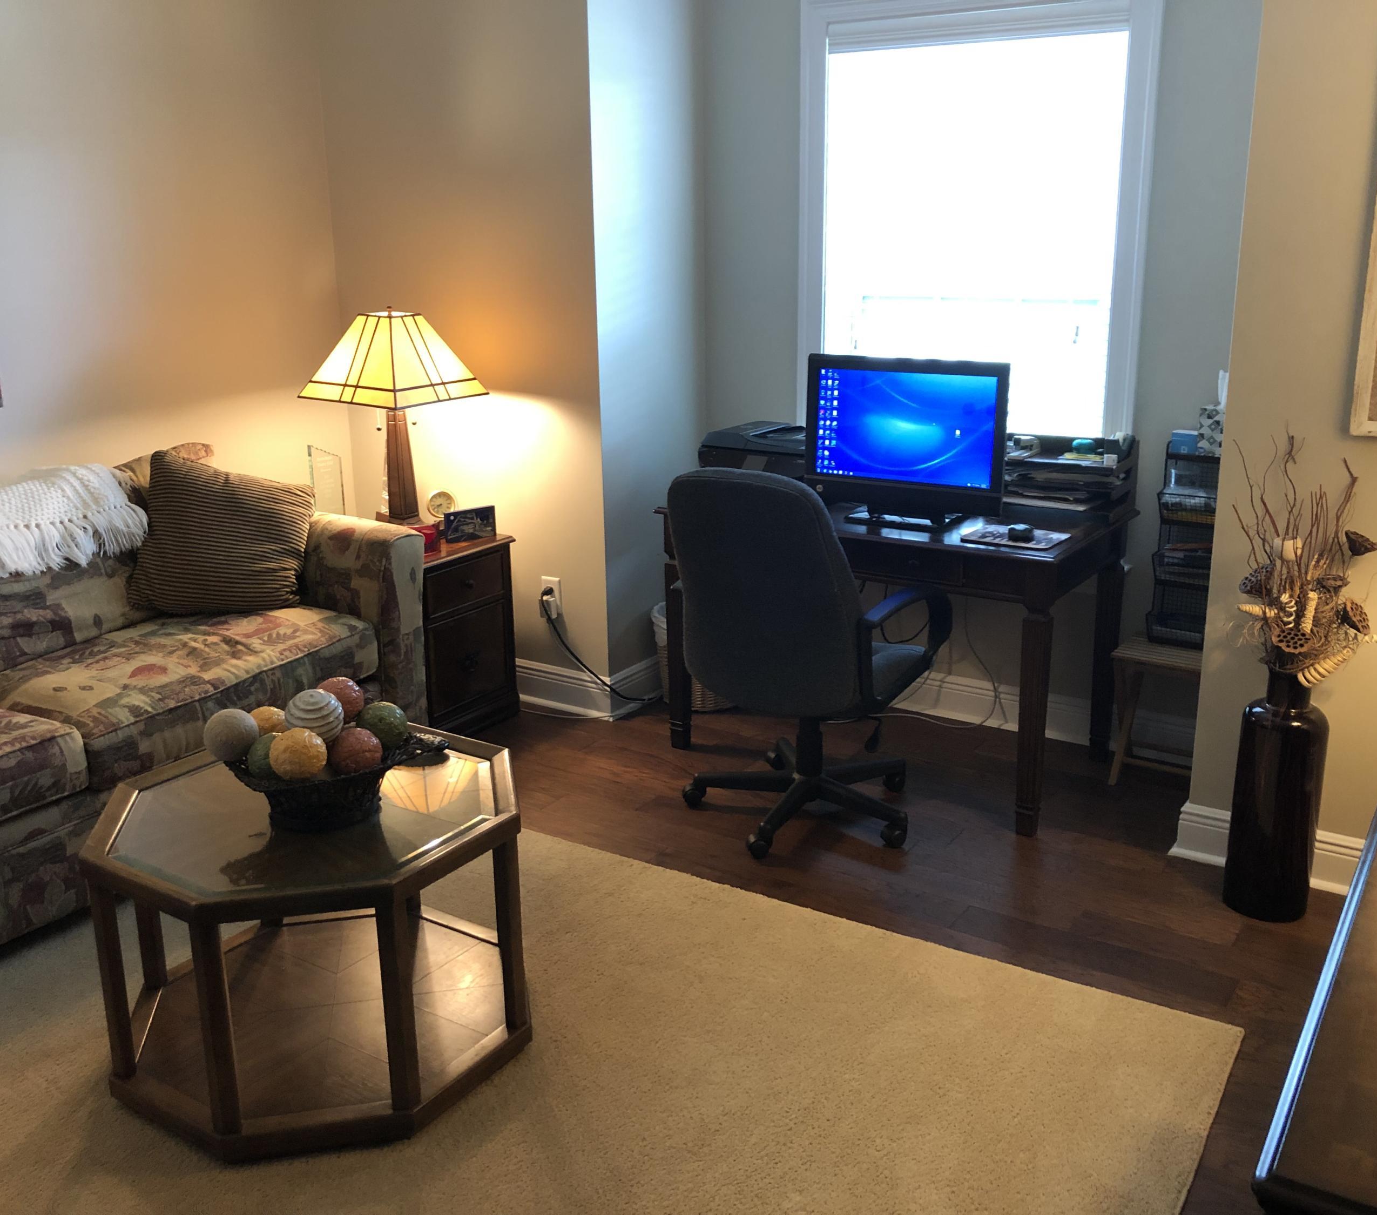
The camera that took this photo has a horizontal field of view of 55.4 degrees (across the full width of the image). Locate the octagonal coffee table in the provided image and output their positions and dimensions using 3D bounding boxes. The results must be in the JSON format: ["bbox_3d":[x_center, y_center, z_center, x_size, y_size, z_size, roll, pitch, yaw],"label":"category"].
[{"bbox_3d":[-0.710,0.596,2.554,0.768,0.490,0.768,9,19,31],"label":"octagonal coffee table"}]

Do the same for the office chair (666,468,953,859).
[{"bbox_3d":[0.302,0.092,3.469,0.630,1.000,0.660,9,19,32],"label":"office chair"}]

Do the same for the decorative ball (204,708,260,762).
[{"bbox_3d":[-0.870,0.243,2.496,0.105,0.105,0.105,-1,16,0],"label":"decorative ball"}]

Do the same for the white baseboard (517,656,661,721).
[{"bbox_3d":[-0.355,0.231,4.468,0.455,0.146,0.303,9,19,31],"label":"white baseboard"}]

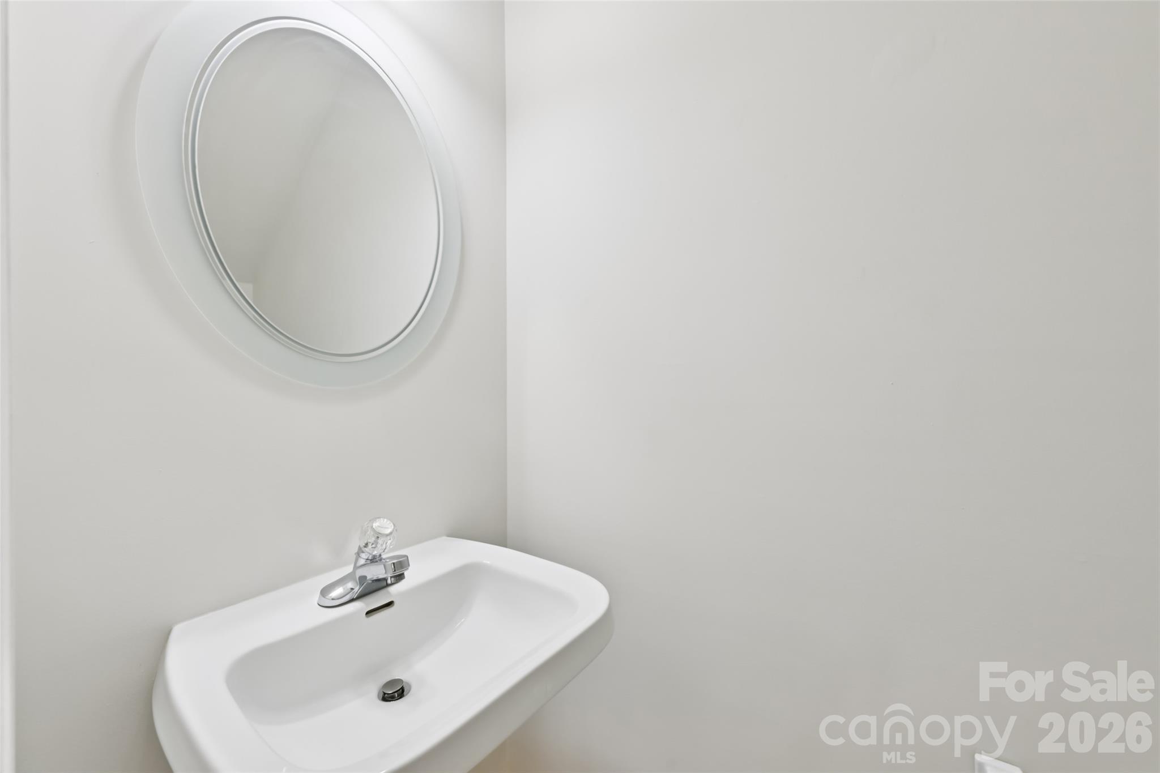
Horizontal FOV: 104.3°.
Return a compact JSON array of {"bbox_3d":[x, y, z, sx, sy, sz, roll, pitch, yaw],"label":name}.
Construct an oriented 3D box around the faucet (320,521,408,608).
[{"bbox_3d":[-0.347,0.289,0.775,0.130,0.131,0.157,0,0,37],"label":"faucet"}]

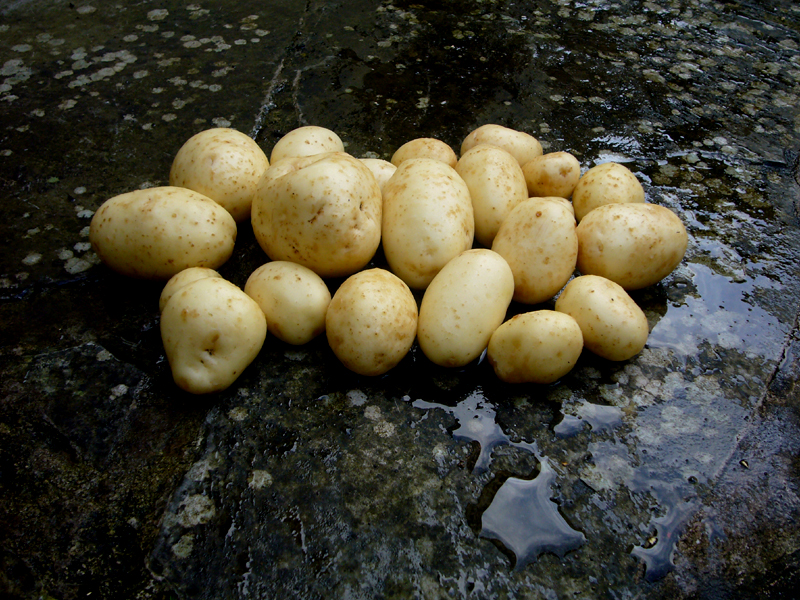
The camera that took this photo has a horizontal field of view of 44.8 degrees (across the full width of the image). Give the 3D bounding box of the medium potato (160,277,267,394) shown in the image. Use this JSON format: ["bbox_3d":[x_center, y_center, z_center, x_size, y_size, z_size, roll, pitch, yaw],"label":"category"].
[{"bbox_3d":[-0.116,0.021,0.607,0.066,0.070,0.075,0,42,0],"label":"medium potato"}]

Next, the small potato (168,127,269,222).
[{"bbox_3d":[-0.136,-0.094,0.734,0.074,0.069,0.078,0,42,0],"label":"small potato"}]

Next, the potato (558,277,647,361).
[{"bbox_3d":[0.116,0.010,0.559,0.044,0.040,0.067,-21,42,-20],"label":"potato"}]

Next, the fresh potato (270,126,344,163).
[{"bbox_3d":[-0.073,-0.111,0.766,0.058,0.053,0.050,0,42,0],"label":"fresh potato"}]

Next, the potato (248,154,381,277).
[{"bbox_3d":[-0.051,-0.052,0.601,0.081,0.073,0.084,12,45,13],"label":"potato"}]

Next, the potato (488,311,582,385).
[{"bbox_3d":[0.076,0.026,0.543,0.055,0.038,0.042,-12,45,-13],"label":"potato"}]

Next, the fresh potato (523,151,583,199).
[{"bbox_3d":[0.104,-0.085,0.665,0.042,0.032,0.034,-14,45,-14],"label":"fresh potato"}]

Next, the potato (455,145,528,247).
[{"bbox_3d":[0.068,-0.078,0.723,0.055,0.063,0.092,0,42,0],"label":"potato"}]

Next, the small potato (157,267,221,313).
[{"bbox_3d":[-0.138,0.000,0.650,0.046,0.043,0.047,0,42,0],"label":"small potato"}]

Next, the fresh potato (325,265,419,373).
[{"bbox_3d":[-0.018,0.014,0.620,0.059,0.062,0.073,0,42,0],"label":"fresh potato"}]

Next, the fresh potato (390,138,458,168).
[{"bbox_3d":[0.017,-0.093,0.670,0.047,0.036,0.039,0,44,0],"label":"fresh potato"}]

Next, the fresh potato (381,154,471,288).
[{"bbox_3d":[0.018,-0.049,0.605,0.057,0.054,0.088,2,69,2],"label":"fresh potato"}]

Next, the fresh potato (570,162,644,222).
[{"bbox_3d":[0.157,-0.079,0.733,0.053,0.049,0.048,0,42,0],"label":"fresh potato"}]

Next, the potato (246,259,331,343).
[{"bbox_3d":[-0.074,0.002,0.641,0.057,0.052,0.059,0,42,0],"label":"potato"}]

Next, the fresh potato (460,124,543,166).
[{"bbox_3d":[0.083,-0.121,0.784,0.065,0.046,0.043,7,42,7],"label":"fresh potato"}]

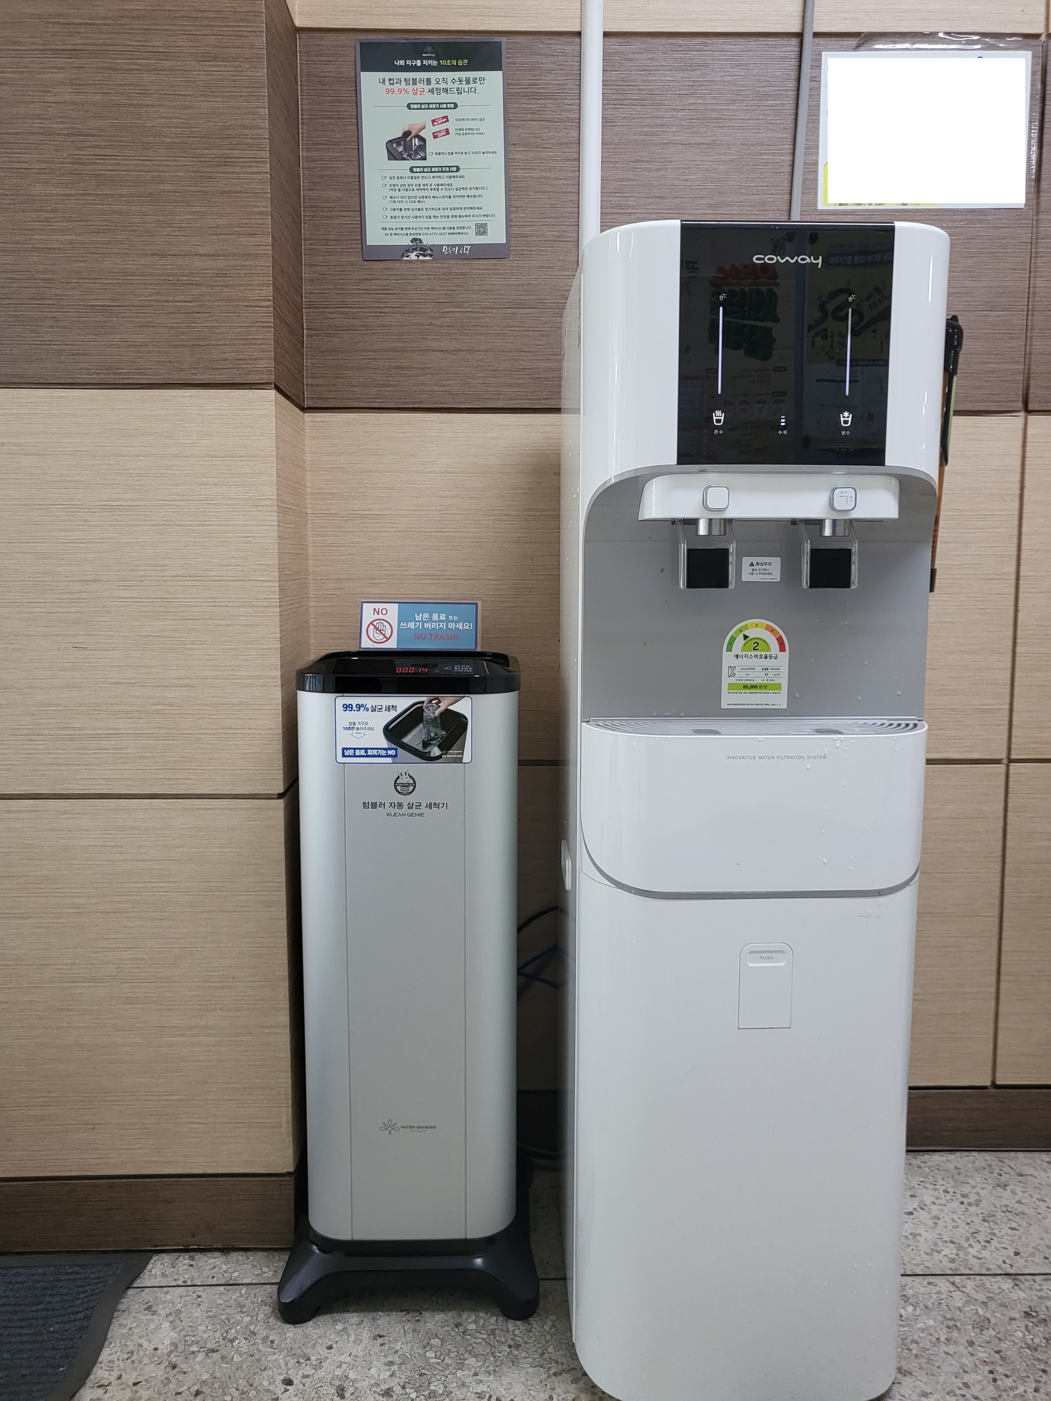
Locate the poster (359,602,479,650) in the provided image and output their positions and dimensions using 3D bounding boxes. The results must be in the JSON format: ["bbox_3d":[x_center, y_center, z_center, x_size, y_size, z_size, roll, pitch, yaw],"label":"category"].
[{"bbox_3d":[-0.152,-0.107,1.520,0.174,0.071,0.004,0,6,-1],"label":"poster"}]

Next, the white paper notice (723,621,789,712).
[{"bbox_3d":[0.249,-0.039,1.138,0.072,0.098,0.004,0,6,-1],"label":"white paper notice"}]

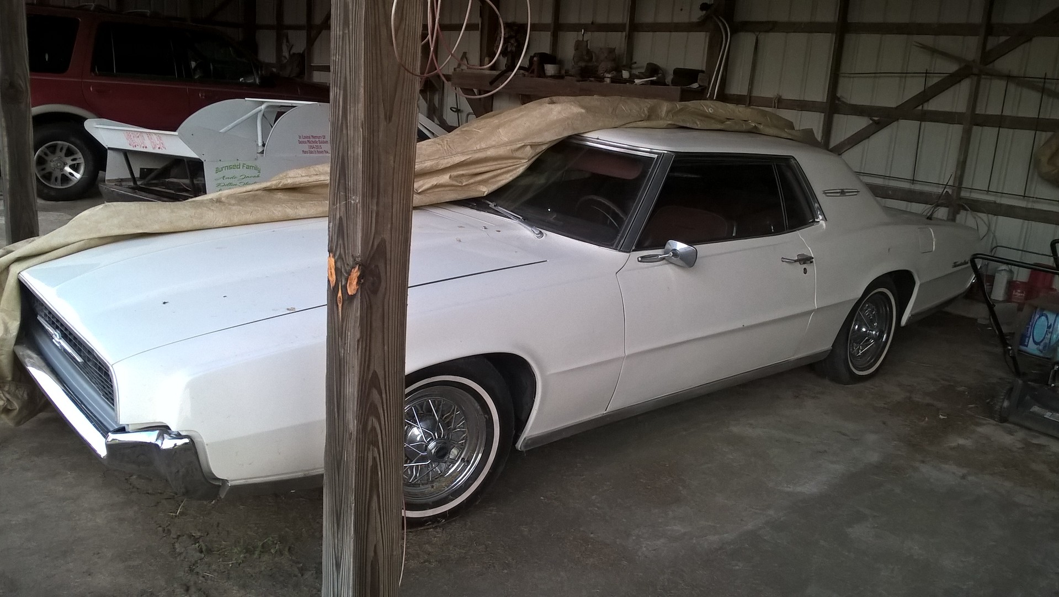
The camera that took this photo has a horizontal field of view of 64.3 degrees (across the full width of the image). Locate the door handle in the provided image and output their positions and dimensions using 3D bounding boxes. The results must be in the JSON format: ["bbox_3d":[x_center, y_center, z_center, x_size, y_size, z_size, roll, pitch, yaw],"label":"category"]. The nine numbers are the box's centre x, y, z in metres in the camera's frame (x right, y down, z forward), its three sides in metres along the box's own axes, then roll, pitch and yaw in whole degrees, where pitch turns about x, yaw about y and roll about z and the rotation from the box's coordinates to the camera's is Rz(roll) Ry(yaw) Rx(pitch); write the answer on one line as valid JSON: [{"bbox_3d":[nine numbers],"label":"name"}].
[{"bbox_3d":[1.218,-0.180,3.811,0.220,0.040,0.048,-8,19,-40],"label":"door handle"}]

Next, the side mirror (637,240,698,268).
[{"bbox_3d":[0.521,-0.160,3.133,0.185,0.092,0.160,-8,19,-40],"label":"side mirror"}]

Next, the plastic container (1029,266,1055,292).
[{"bbox_3d":[4.417,-0.178,7.250,0.175,0.220,0.165,17,18,41],"label":"plastic container"}]

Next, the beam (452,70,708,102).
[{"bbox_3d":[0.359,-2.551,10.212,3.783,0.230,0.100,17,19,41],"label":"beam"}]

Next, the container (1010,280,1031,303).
[{"bbox_3d":[4.149,-0.053,7.150,0.138,0.160,0.138,12,16,29],"label":"container"}]

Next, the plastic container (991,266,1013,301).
[{"bbox_3d":[4.019,-0.137,7.150,0.130,0.290,0.110,17,18,41],"label":"plastic container"}]

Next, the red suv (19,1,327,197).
[{"bbox_3d":[-4.380,-2.330,9.990,5.200,1.930,2.000,-9,20,-42],"label":"red suv"}]

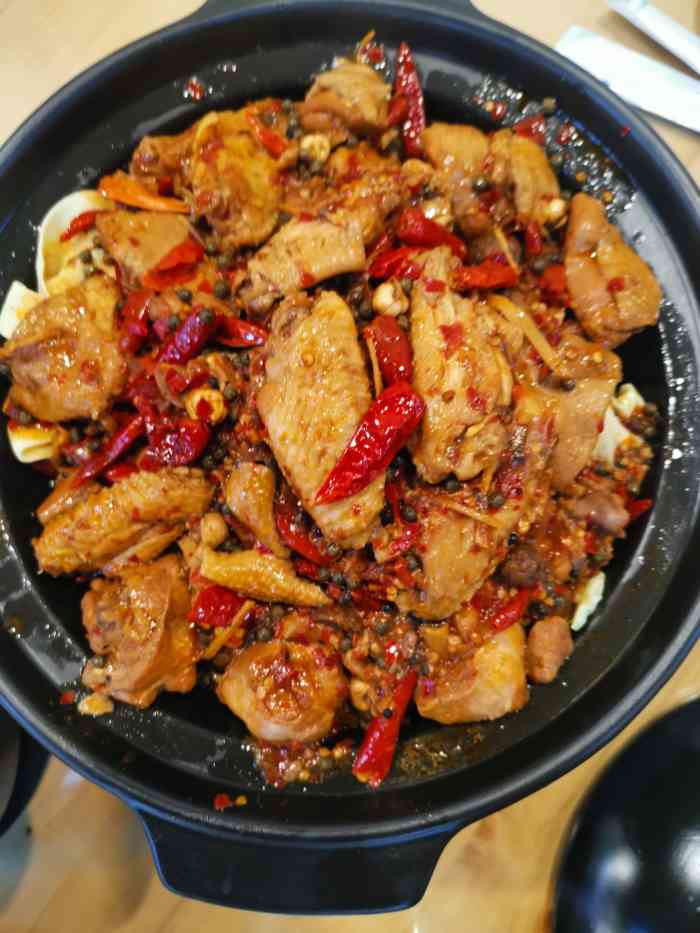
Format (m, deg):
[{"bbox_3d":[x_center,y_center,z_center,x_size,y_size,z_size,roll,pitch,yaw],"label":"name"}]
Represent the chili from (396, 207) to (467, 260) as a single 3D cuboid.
[{"bbox_3d":[0.033,-0.094,0.292,0.032,0.014,0.014,31,84,9],"label":"chili"}]

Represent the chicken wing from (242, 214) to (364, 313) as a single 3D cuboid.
[{"bbox_3d":[-0.019,-0.083,0.298,0.052,0.022,0.026,-28,79,-1],"label":"chicken wing"}]

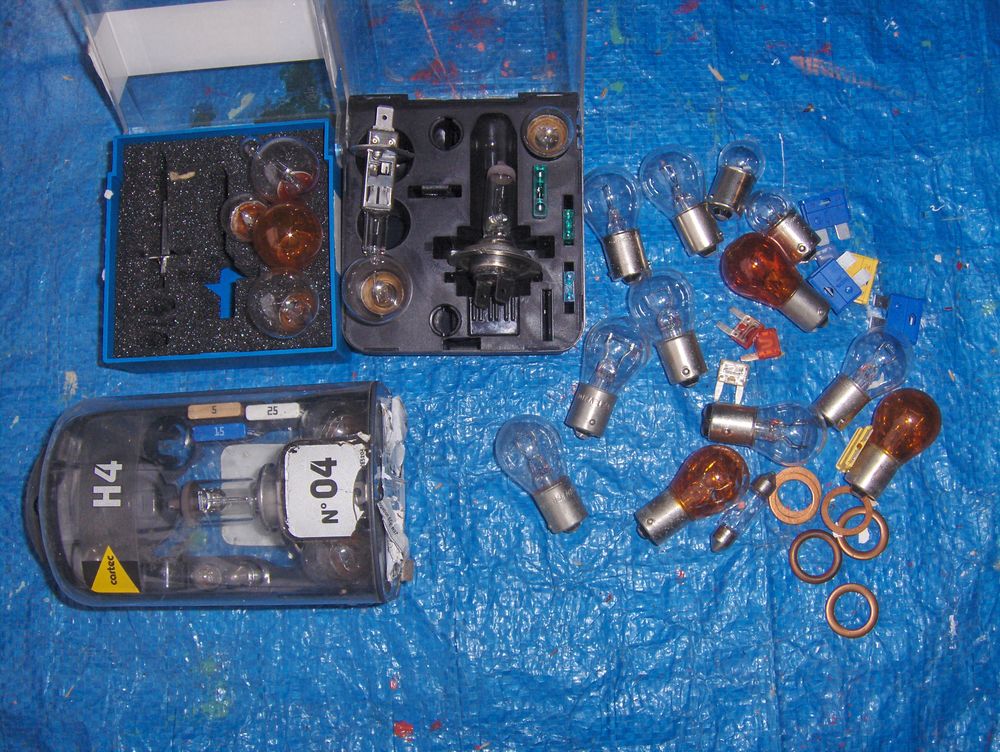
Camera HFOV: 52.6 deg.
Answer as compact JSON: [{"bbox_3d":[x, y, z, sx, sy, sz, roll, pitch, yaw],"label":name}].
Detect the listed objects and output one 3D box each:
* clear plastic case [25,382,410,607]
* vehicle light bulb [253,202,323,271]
[{"bbox_3d":[-0.104,0.048,0.392,0.128,0.060,0.078,-2,79,2],"label":"clear plastic case"},{"bbox_3d":[-0.081,-0.051,0.402,0.026,0.051,0.026,-2,79,2],"label":"vehicle light bulb"}]

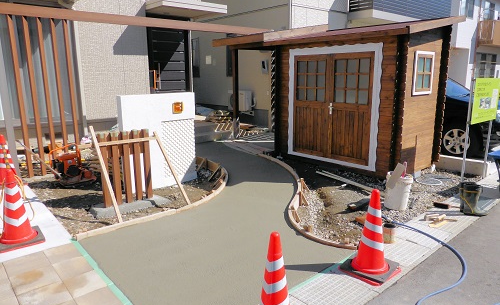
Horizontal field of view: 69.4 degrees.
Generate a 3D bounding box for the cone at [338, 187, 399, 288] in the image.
[{"bbox_3d":[1.025,0.654,3.015,0.376,0.705,0.376,-11,16,-40],"label":"cone"}]

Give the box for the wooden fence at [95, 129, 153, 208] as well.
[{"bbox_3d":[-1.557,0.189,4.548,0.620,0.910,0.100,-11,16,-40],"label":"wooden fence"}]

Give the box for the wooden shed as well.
[{"bbox_3d":[1.413,-1.349,7.484,2.066,2.619,4.656,-11,16,-40],"label":"wooden shed"}]

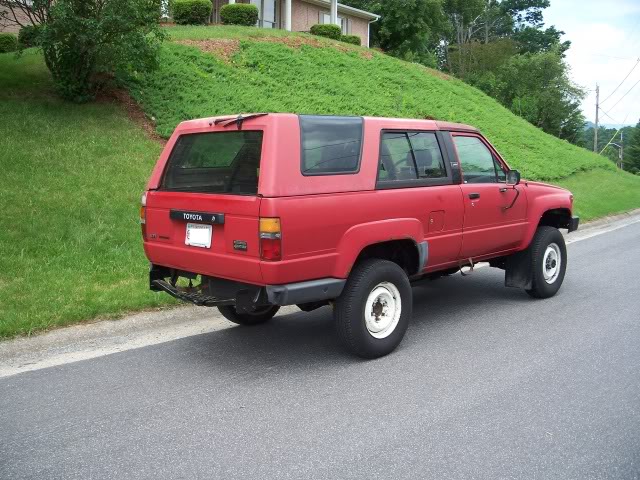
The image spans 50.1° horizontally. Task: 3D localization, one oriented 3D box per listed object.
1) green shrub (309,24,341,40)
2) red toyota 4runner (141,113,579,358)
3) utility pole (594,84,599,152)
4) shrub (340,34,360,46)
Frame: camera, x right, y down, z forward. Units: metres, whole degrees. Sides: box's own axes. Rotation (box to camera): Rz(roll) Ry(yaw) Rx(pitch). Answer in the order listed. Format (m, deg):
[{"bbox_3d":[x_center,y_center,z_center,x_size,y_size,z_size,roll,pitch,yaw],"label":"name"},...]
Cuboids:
[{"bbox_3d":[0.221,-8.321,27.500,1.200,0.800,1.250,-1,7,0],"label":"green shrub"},{"bbox_3d":[0.696,-0.190,6.329,1.720,1.770,4.420,6,10,44],"label":"red toyota 4runner"},{"bbox_3d":[31.480,-13.397,78.000,0.300,9.200,0.300,-1,7,0],"label":"utility pole"},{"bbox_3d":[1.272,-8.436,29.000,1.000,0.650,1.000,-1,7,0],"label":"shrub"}]

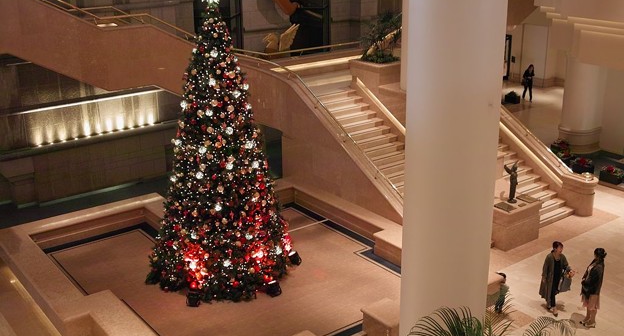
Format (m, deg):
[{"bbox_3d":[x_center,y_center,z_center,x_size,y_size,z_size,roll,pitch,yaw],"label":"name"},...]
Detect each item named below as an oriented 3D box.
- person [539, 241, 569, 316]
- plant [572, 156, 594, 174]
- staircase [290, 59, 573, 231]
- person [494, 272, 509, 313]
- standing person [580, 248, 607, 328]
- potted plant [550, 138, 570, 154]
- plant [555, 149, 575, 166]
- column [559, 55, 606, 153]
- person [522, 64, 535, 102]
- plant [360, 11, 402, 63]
[{"bbox_3d":[4.870,2.184,14.206,0.540,1.580,0.450,-17,24,-40],"label":"person"},{"bbox_3d":[8.601,-0.132,22.527,0.430,0.470,0.580,-14,22,-34],"label":"plant"},{"bbox_3d":[3.316,-0.499,19.299,6.150,3.500,5.900,-14,22,-34],"label":"staircase"},{"bbox_3d":[3.815,2.505,14.383,0.270,0.880,0.310,-8,20,-21],"label":"person"},{"bbox_3d":[5.466,2.305,13.720,0.380,1.630,0.460,9,21,27],"label":"standing person"},{"bbox_3d":[8.495,-0.753,24.372,0.450,0.470,0.580,-14,22,-34],"label":"potted plant"},{"bbox_3d":[8.277,-0.385,23.272,0.450,0.470,0.580,-14,22,-34],"label":"plant"},{"bbox_3d":[9.419,-2.318,24.505,1.440,3.400,1.440,-14,22,-34],"label":"column"},{"bbox_3d":[9.787,-3.838,32.055,0.520,1.620,0.420,-3,18,-6],"label":"person"},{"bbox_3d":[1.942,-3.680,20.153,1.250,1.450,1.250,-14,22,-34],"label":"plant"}]

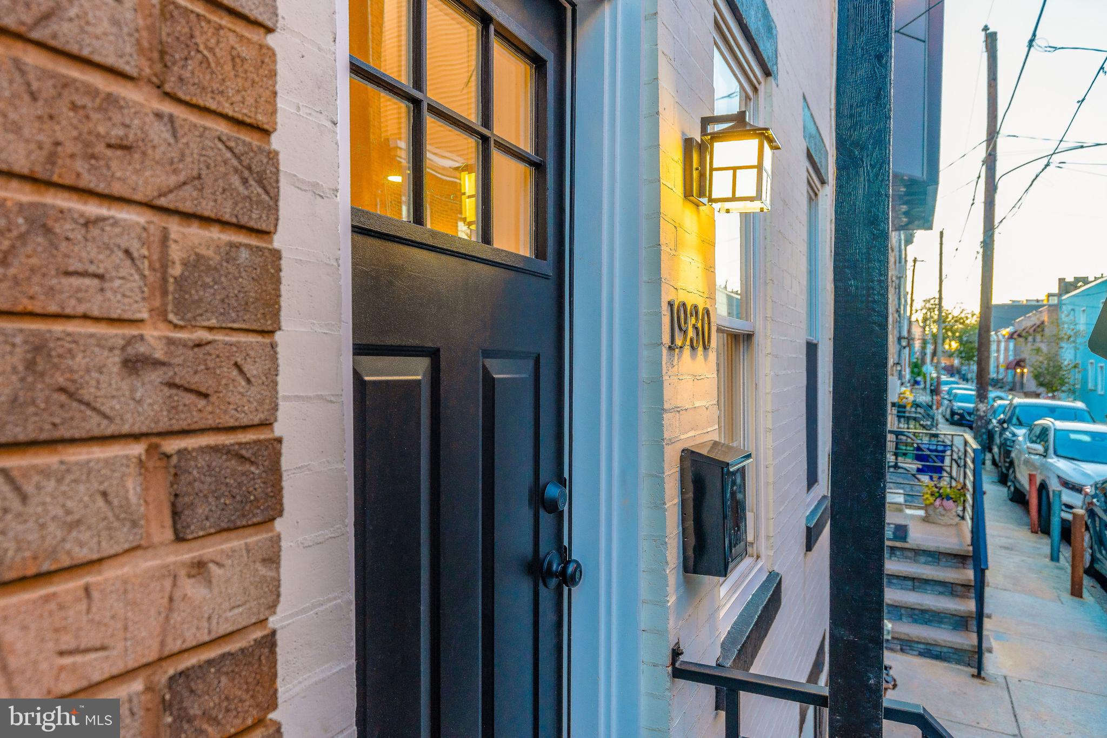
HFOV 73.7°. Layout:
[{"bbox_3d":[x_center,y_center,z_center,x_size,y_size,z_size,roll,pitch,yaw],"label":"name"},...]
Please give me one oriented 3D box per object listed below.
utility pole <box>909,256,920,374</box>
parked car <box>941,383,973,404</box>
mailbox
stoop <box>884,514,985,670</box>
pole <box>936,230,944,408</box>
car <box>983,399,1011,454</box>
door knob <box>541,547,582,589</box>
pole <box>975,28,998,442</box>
[{"bbox_3d":[29.075,-3.447,60.000,0.280,11.200,0.280,2,0,26],"label":"utility pole"},{"bbox_3d":[20.368,1.584,36.681,1.820,1.520,4.600,0,0,26],"label":"parked car"},{"bbox_3d":[0.386,0.316,1.730,0.113,0.285,0.215,0,0,26],"label":"mailbox"},{"bbox_3d":[3.470,1.986,7.009,1.020,0.740,2.400,0,0,26],"label":"stoop"},{"bbox_3d":[21.921,-2.769,41.800,0.300,10.200,0.300,1,0,26],"label":"pole"},{"bbox_3d":[13.194,1.646,20.931,1.820,1.470,4.600,0,0,26],"label":"car"},{"bbox_3d":[0.021,0.385,1.416,0.062,0.074,0.074,0,0,26],"label":"door knob"},{"bbox_3d":[10.531,-2.938,17.900,0.330,10.500,0.330,1,0,26],"label":"pole"}]

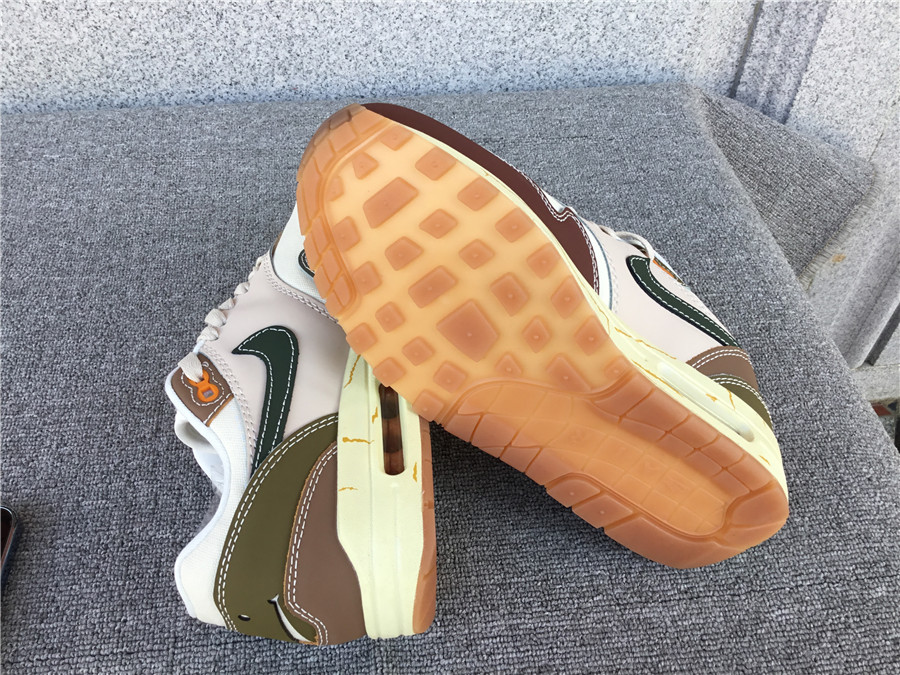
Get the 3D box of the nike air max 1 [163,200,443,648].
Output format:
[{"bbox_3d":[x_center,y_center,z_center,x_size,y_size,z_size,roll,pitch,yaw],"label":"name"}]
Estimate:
[{"bbox_3d":[-0.073,0.013,0.398,0.125,0.108,0.297,1,48,-5],"label":"nike air max 1"}]

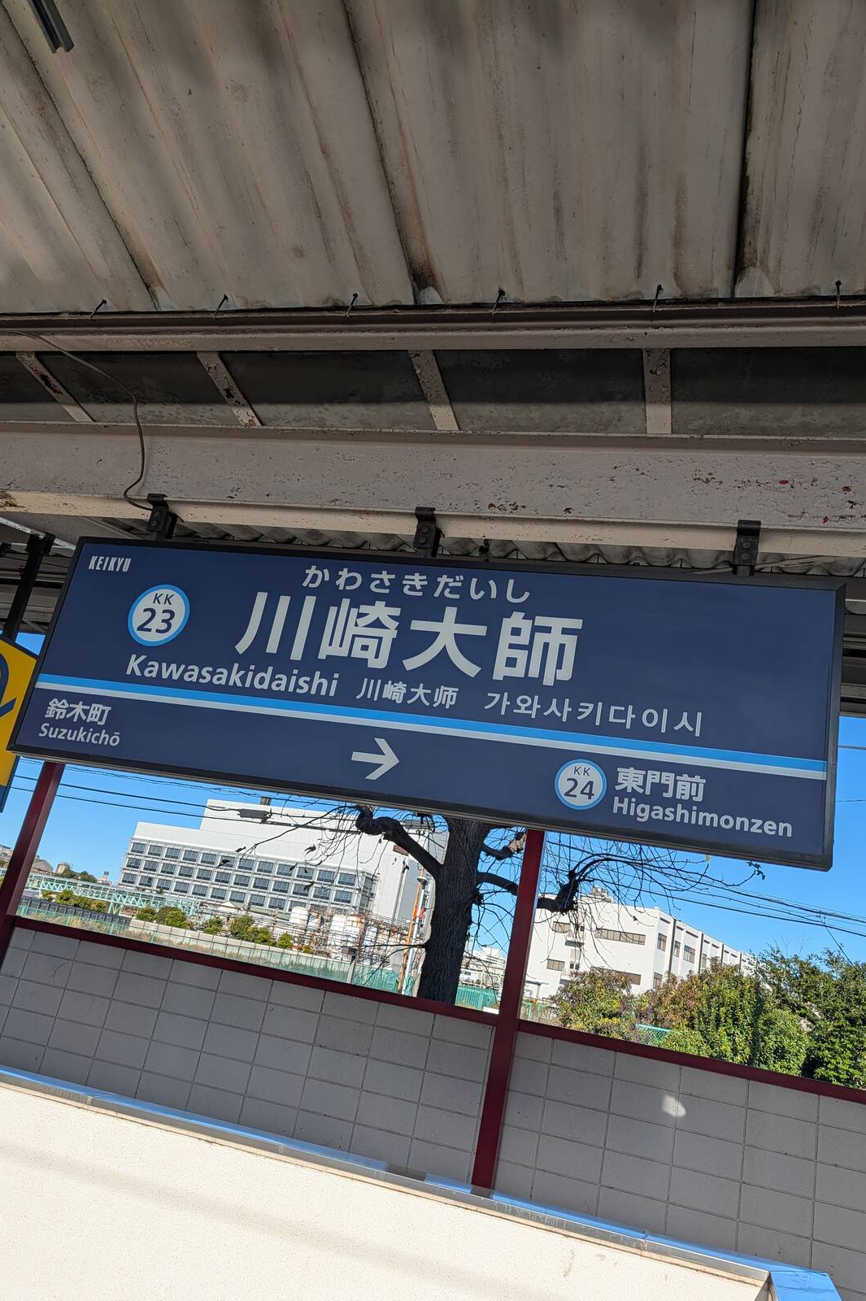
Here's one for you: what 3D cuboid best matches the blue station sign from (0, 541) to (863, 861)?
[{"bbox_3d":[-0.094,0.072,2.313,2.089,0.652,0.085,5,-20,16],"label":"blue station sign"}]

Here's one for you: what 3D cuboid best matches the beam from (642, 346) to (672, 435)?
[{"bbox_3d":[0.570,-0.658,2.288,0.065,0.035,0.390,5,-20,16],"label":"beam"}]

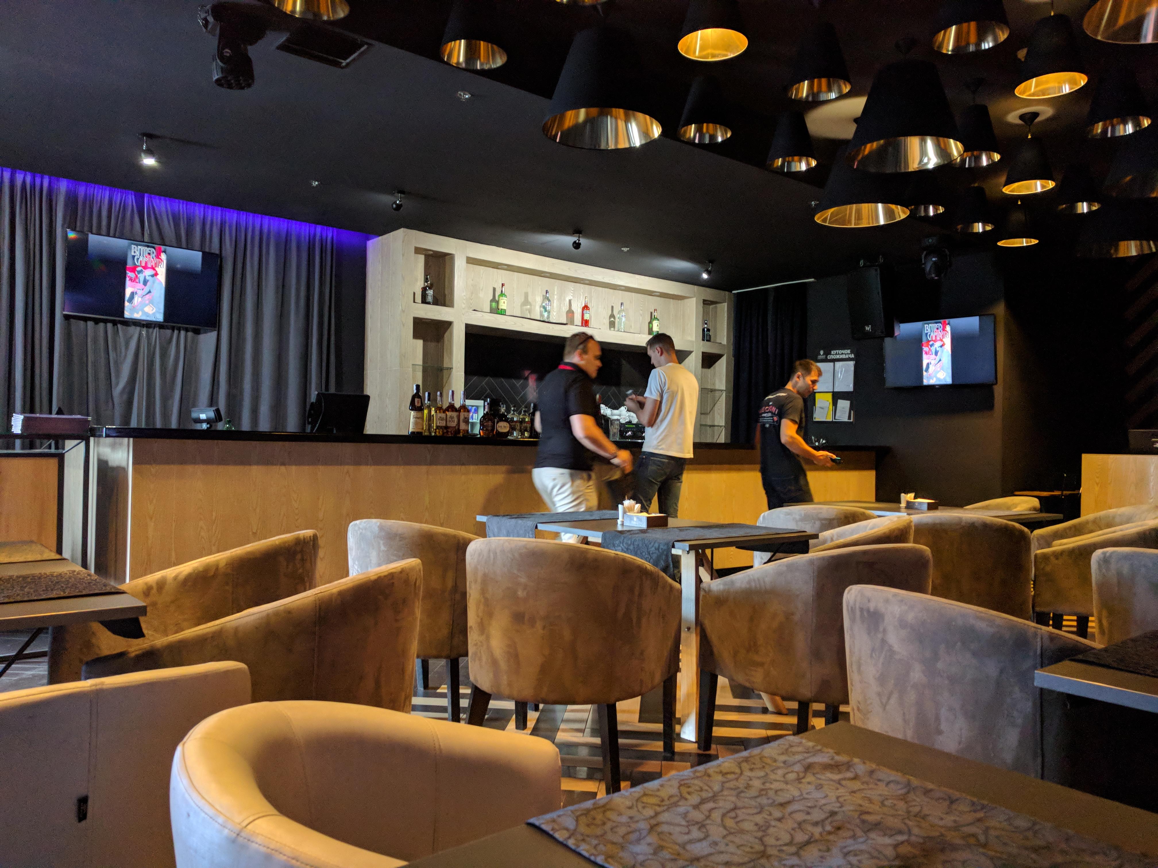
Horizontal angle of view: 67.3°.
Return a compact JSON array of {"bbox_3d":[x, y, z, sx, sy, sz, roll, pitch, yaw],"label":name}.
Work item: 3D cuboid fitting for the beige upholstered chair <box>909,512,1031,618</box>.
[{"bbox_3d":[1.915,0.798,4.426,0.650,0.800,0.652,0,-1,32],"label":"beige upholstered chair"}]

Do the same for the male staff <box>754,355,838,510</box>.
[{"bbox_3d":[1.537,0.340,6.197,0.480,1.765,0.480,2,-1,-32],"label":"male staff"}]

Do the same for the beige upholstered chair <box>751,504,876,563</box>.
[{"bbox_3d":[1.345,0.796,4.954,0.650,0.800,0.652,1,-1,10],"label":"beige upholstered chair"}]

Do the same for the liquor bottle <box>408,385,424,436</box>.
[{"bbox_3d":[-1.082,-0.158,5.780,0.100,0.337,0.100,1,-1,0],"label":"liquor bottle"}]

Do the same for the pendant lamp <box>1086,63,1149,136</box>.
[{"bbox_3d":[2.963,-1.833,4.777,0.305,0.310,0.305,1,-1,0],"label":"pendant lamp"}]

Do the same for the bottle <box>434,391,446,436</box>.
[{"bbox_3d":[-0.936,-0.139,5.850,0.078,0.298,0.078,1,-1,0],"label":"bottle"}]

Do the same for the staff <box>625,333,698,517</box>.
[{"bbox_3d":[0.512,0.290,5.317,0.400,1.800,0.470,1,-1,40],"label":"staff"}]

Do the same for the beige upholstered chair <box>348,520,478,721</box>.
[{"bbox_3d":[-0.616,0.742,3.600,0.650,0.800,0.652,1,-1,28],"label":"beige upholstered chair"}]

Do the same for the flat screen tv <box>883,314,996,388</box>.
[{"bbox_3d":[3.334,-0.748,8.088,0.070,0.615,1.090,-5,3,-39],"label":"flat screen tv"}]

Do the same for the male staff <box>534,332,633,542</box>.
[{"bbox_3d":[0.013,0.289,5.077,0.520,1.775,0.520,2,-1,-25],"label":"male staff"}]

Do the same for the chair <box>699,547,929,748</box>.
[{"bbox_3d":[0.862,0.767,3.064,0.630,0.790,0.630,1,-1,-25],"label":"chair"}]

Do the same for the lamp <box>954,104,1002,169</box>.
[{"bbox_3d":[2.078,-1.571,4.552,0.250,0.265,0.250,2,-1,-39],"label":"lamp"}]

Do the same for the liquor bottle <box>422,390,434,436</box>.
[{"bbox_3d":[-0.976,-0.127,5.617,0.060,0.287,0.060,1,-1,-20],"label":"liquor bottle"}]

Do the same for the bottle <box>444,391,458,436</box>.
[{"bbox_3d":[-0.852,-0.137,5.800,0.093,0.302,0.093,1,-1,-17],"label":"bottle"}]

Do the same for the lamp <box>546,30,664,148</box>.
[{"bbox_3d":[0.104,-1.500,3.723,0.505,0.385,0.505,1,-1,0],"label":"lamp"}]

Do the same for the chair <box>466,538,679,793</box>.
[{"bbox_3d":[-0.066,0.744,3.034,0.650,0.800,0.652,1,-1,26],"label":"chair"}]

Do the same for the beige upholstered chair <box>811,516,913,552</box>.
[{"bbox_3d":[1.281,0.791,4.313,0.606,0.811,0.684,1,-1,8],"label":"beige upholstered chair"}]

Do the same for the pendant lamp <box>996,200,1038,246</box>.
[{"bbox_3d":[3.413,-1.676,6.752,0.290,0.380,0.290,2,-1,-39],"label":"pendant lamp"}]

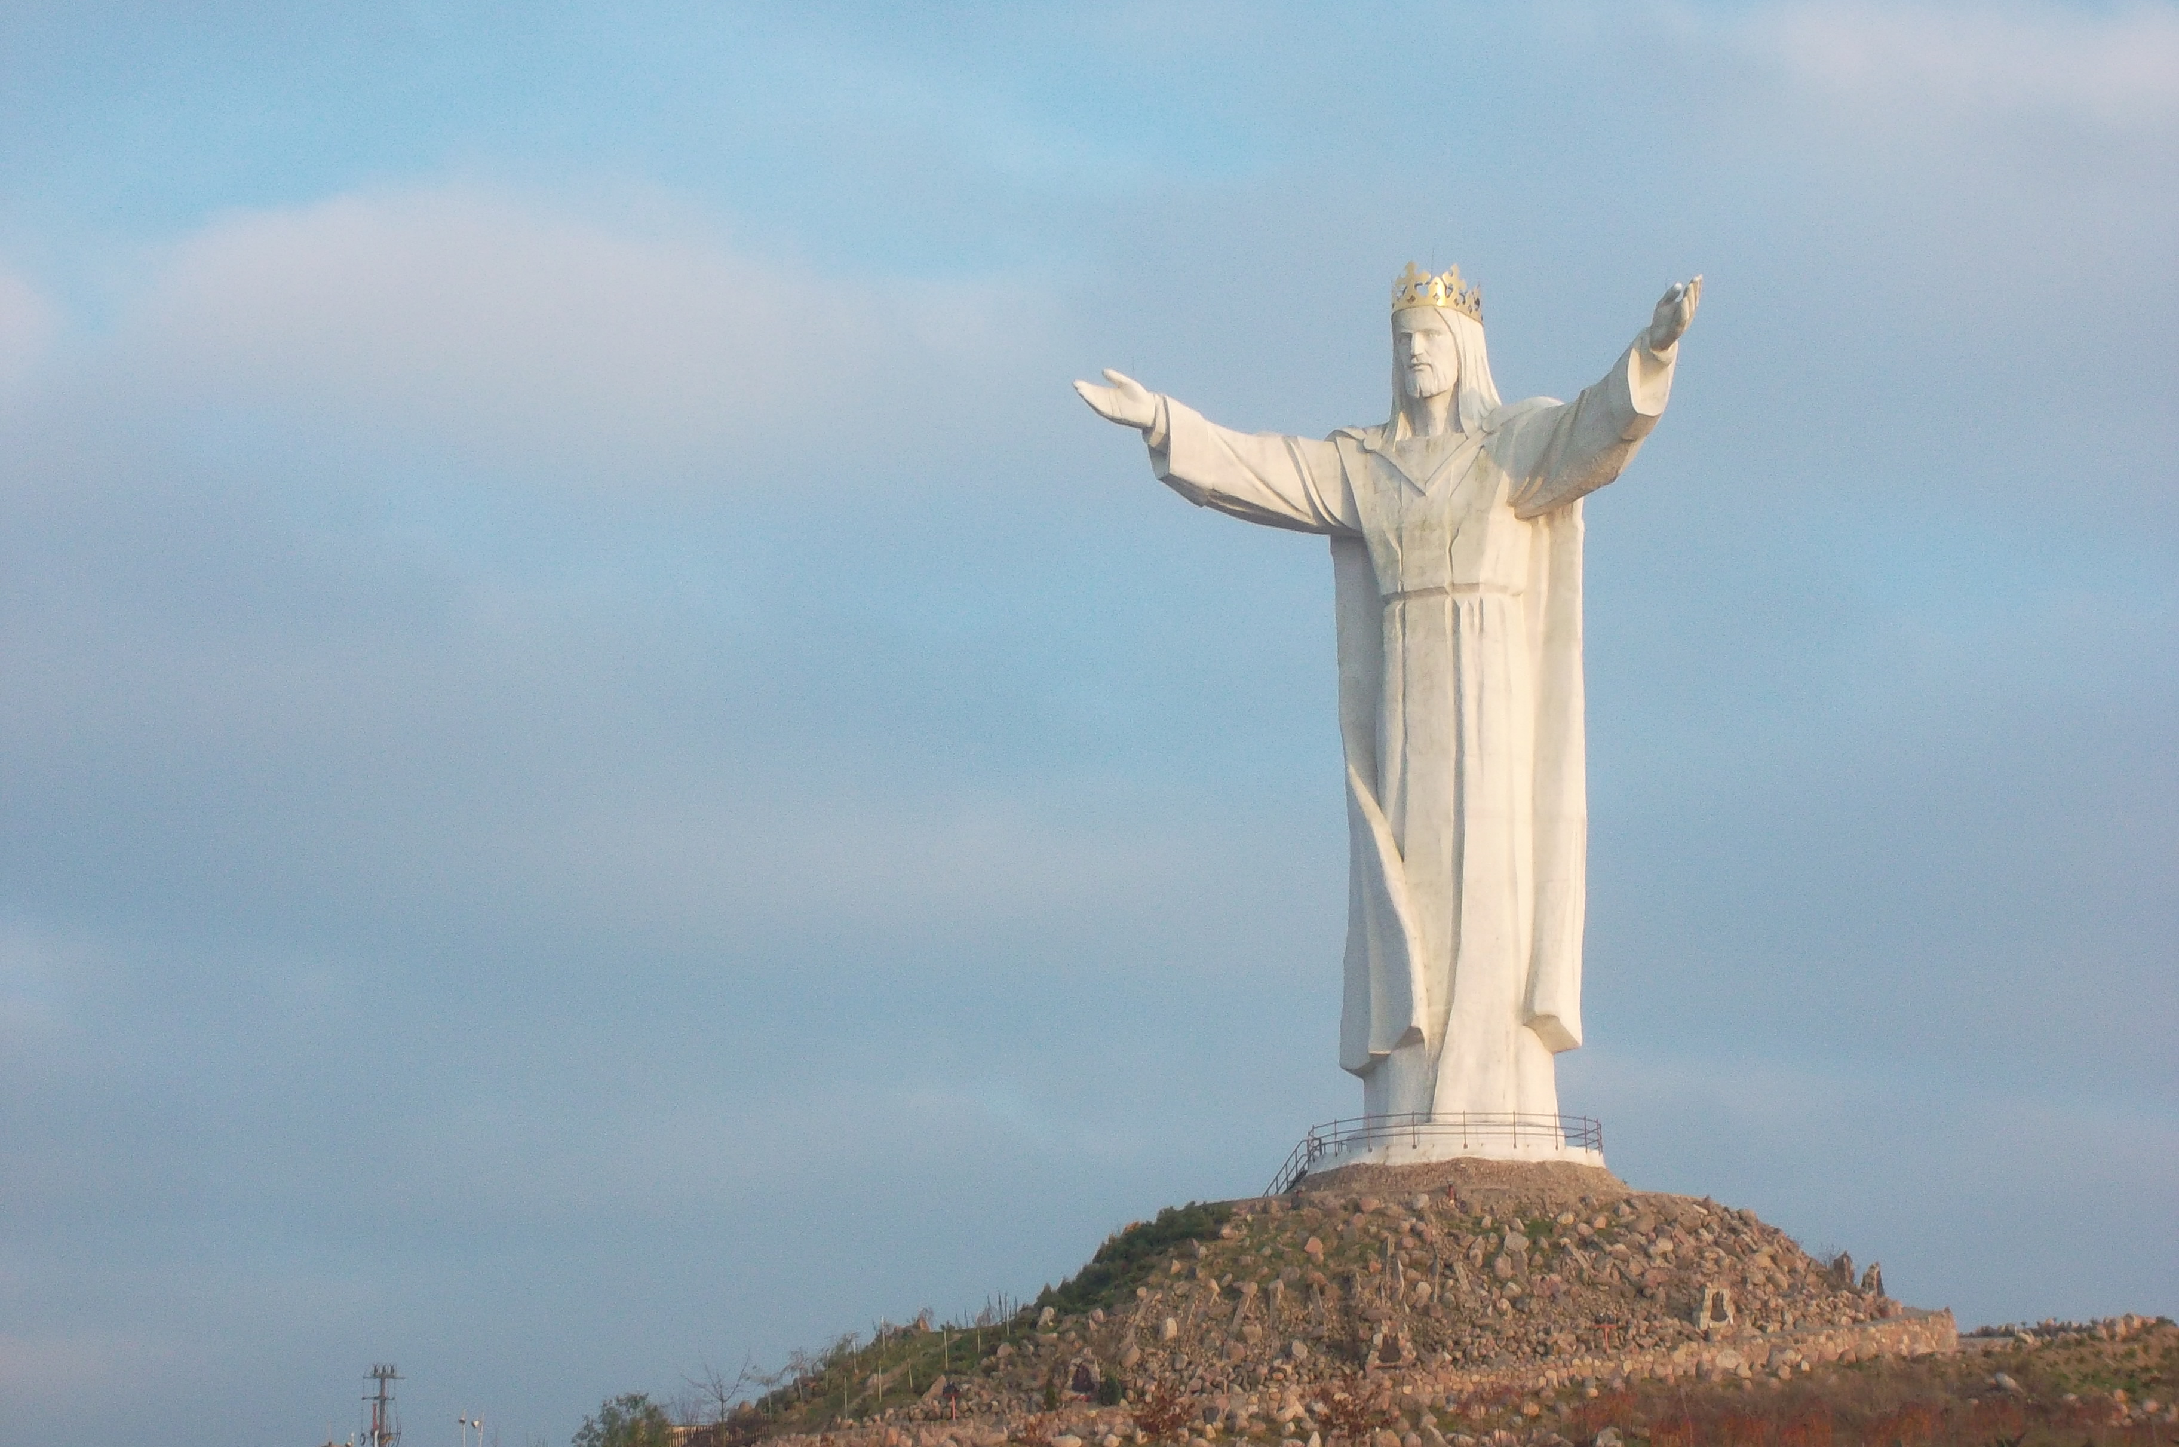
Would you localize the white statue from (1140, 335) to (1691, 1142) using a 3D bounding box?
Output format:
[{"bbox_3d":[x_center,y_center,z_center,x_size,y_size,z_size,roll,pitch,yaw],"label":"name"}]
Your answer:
[{"bbox_3d":[13.386,-1.320,201.013,26.000,33.800,8.000,-6,-11,29],"label":"white statue"}]

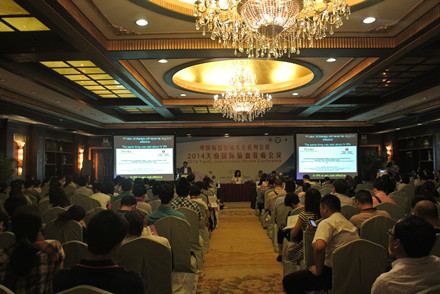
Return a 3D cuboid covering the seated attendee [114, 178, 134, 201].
[{"bbox_3d":[-1.790,1.257,6.280,0.480,1.290,0.750,0,-3,1],"label":"seated attendee"}]

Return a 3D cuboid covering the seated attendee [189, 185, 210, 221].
[{"bbox_3d":[-0.390,1.268,5.950,0.480,1.210,0.750,0,-3,1],"label":"seated attendee"}]

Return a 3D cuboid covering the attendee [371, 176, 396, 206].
[{"bbox_3d":[2.620,1.154,5.300,0.480,1.320,0.750,0,-3,-2],"label":"attendee"}]

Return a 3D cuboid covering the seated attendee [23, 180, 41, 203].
[{"bbox_3d":[-4.080,1.342,7.150,0.480,1.250,0.750,-1,-3,4],"label":"seated attendee"}]

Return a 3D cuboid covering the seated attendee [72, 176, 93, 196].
[{"bbox_3d":[-3.030,1.327,7.400,0.480,1.290,0.750,-1,-3,4],"label":"seated attendee"}]

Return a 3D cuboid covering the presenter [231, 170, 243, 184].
[{"bbox_3d":[0.705,1.661,14.100,0.500,1.280,0.720,0,-3,1],"label":"presenter"}]

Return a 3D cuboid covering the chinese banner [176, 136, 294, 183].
[{"bbox_3d":[0.709,0.677,15.100,5.419,2.332,0.060,0,-3,1],"label":"chinese banner"}]

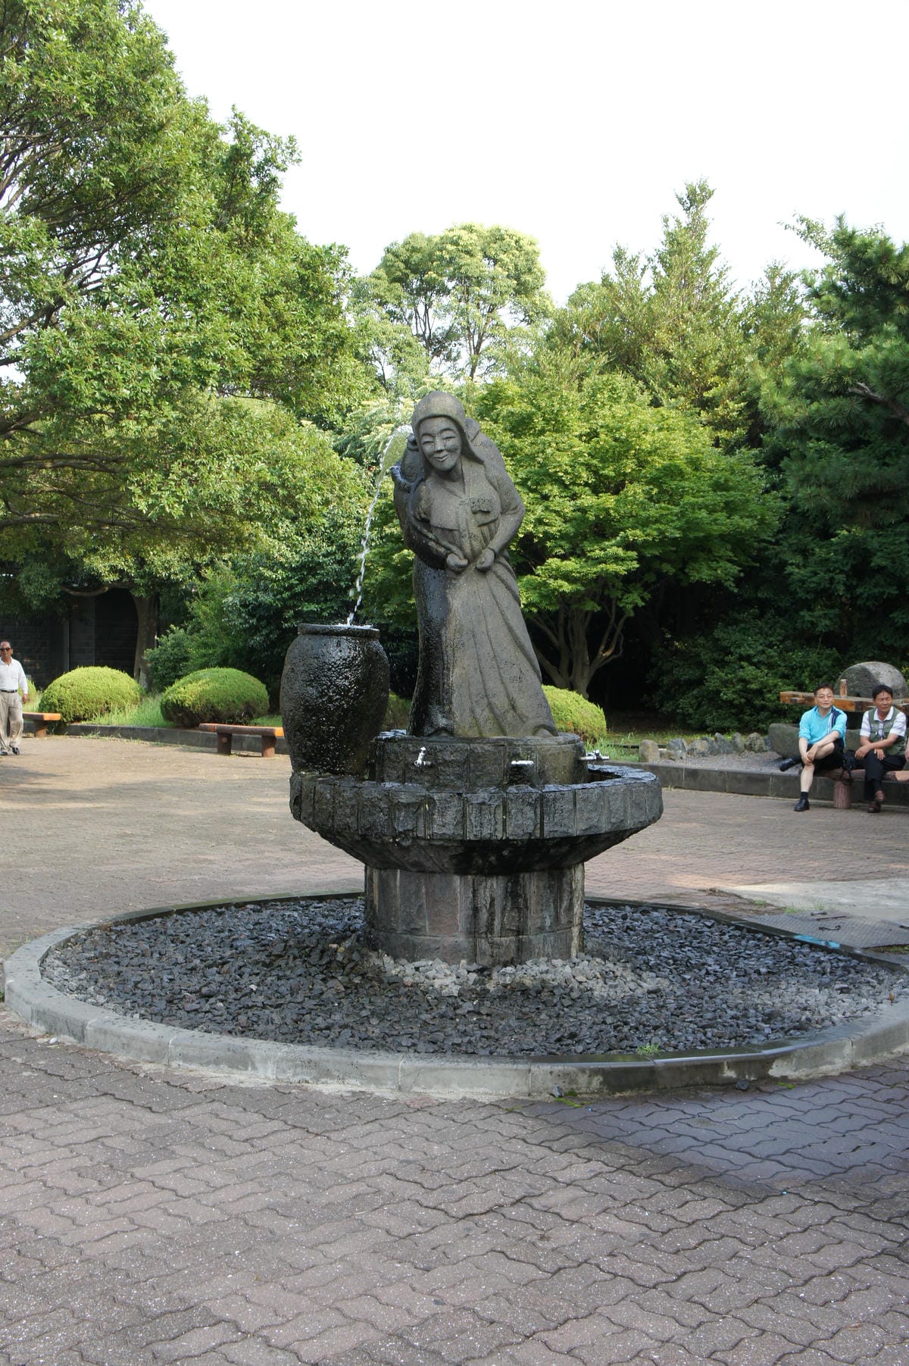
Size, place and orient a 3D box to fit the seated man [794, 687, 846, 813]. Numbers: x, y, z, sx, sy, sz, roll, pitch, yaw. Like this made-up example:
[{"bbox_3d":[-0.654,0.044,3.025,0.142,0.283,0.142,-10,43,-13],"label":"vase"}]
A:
[{"bbox_3d":[3.709,0.645,16.650,0.580,1.270,0.820,1,1,28],"label":"seated man"}]

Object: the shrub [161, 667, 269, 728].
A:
[{"bbox_3d":[-4.069,0.254,27.700,1.840,1.020,1.800,1,1,0],"label":"shrub"}]

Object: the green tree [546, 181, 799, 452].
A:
[{"bbox_3d":[4.999,-5.380,37.000,6.000,11.900,6.000,1,1,0],"label":"green tree"}]

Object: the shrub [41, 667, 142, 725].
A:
[{"bbox_3d":[-6.572,0.210,29.500,1.820,0.990,1.780,1,1,0],"label":"shrub"}]

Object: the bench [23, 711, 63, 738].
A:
[{"bbox_3d":[-7.504,0.721,28.600,1.530,0.430,0.420,2,2,44],"label":"bench"}]

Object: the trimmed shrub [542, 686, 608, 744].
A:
[{"bbox_3d":[1.338,0.448,24.200,1.850,0.870,1.800,1,1,0],"label":"trimmed shrub"}]

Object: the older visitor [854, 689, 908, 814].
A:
[{"bbox_3d":[4.252,0.661,16.350,0.580,1.260,0.750,1,1,30],"label":"older visitor"}]

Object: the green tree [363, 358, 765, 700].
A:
[{"bbox_3d":[2.061,-2.446,29.300,7.300,6.300,7.000,1,1,0],"label":"green tree"}]

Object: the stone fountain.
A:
[{"bbox_3d":[0.093,-0.061,8.100,1.890,2.770,1.830,1,1,0],"label":"stone fountain"}]

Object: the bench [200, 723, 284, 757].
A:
[{"bbox_3d":[-3.103,0.850,24.200,1.560,0.430,0.420,2,2,44],"label":"bench"}]

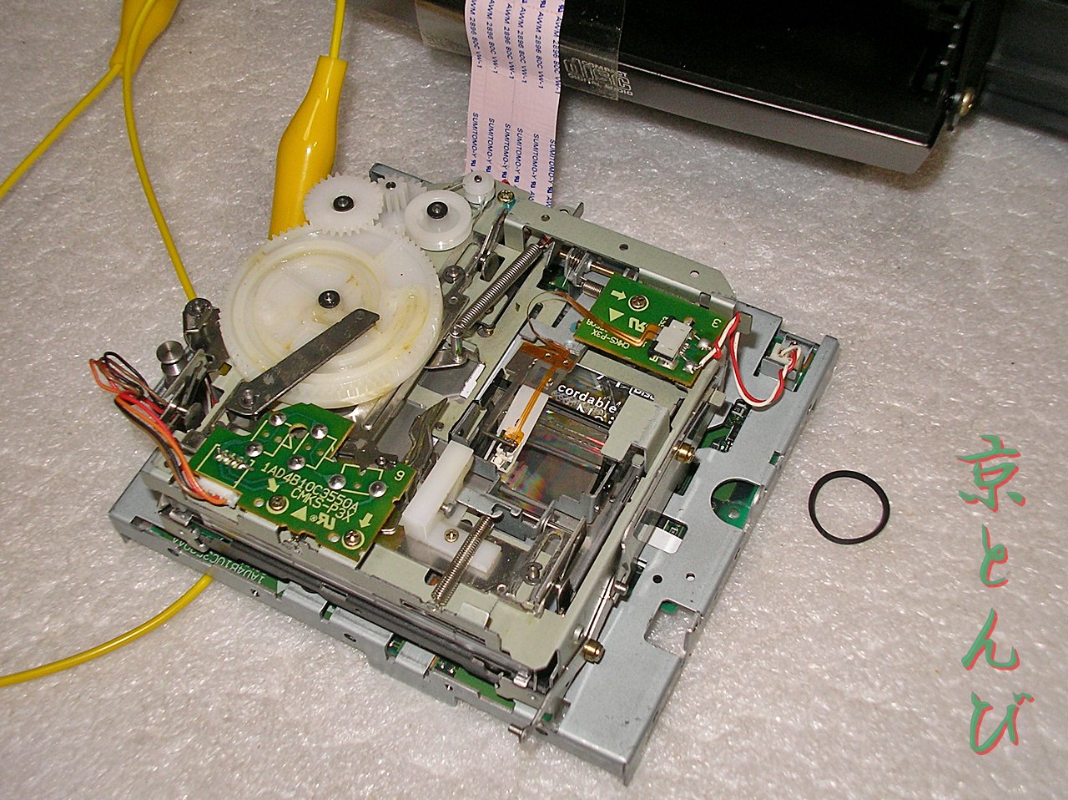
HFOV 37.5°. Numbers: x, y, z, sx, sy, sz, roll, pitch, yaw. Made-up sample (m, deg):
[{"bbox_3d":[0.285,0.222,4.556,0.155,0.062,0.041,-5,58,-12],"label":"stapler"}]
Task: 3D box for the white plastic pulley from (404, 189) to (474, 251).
[{"bbox_3d":[-0.021,-0.041,0.353,0.016,0.006,0.016,-1,55,2],"label":"white plastic pulley"}]

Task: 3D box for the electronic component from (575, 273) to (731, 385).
[{"bbox_3d":[0.025,-0.016,0.338,0.028,0.003,0.020,23,59,18],"label":"electronic component"}]

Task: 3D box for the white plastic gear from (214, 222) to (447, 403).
[{"bbox_3d":[-0.044,-0.020,0.341,0.049,0.007,0.049,-1,55,2],"label":"white plastic gear"}]

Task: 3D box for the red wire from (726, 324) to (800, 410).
[{"bbox_3d":[0.047,-0.008,0.338,0.014,0.009,0.017,23,59,18],"label":"red wire"}]

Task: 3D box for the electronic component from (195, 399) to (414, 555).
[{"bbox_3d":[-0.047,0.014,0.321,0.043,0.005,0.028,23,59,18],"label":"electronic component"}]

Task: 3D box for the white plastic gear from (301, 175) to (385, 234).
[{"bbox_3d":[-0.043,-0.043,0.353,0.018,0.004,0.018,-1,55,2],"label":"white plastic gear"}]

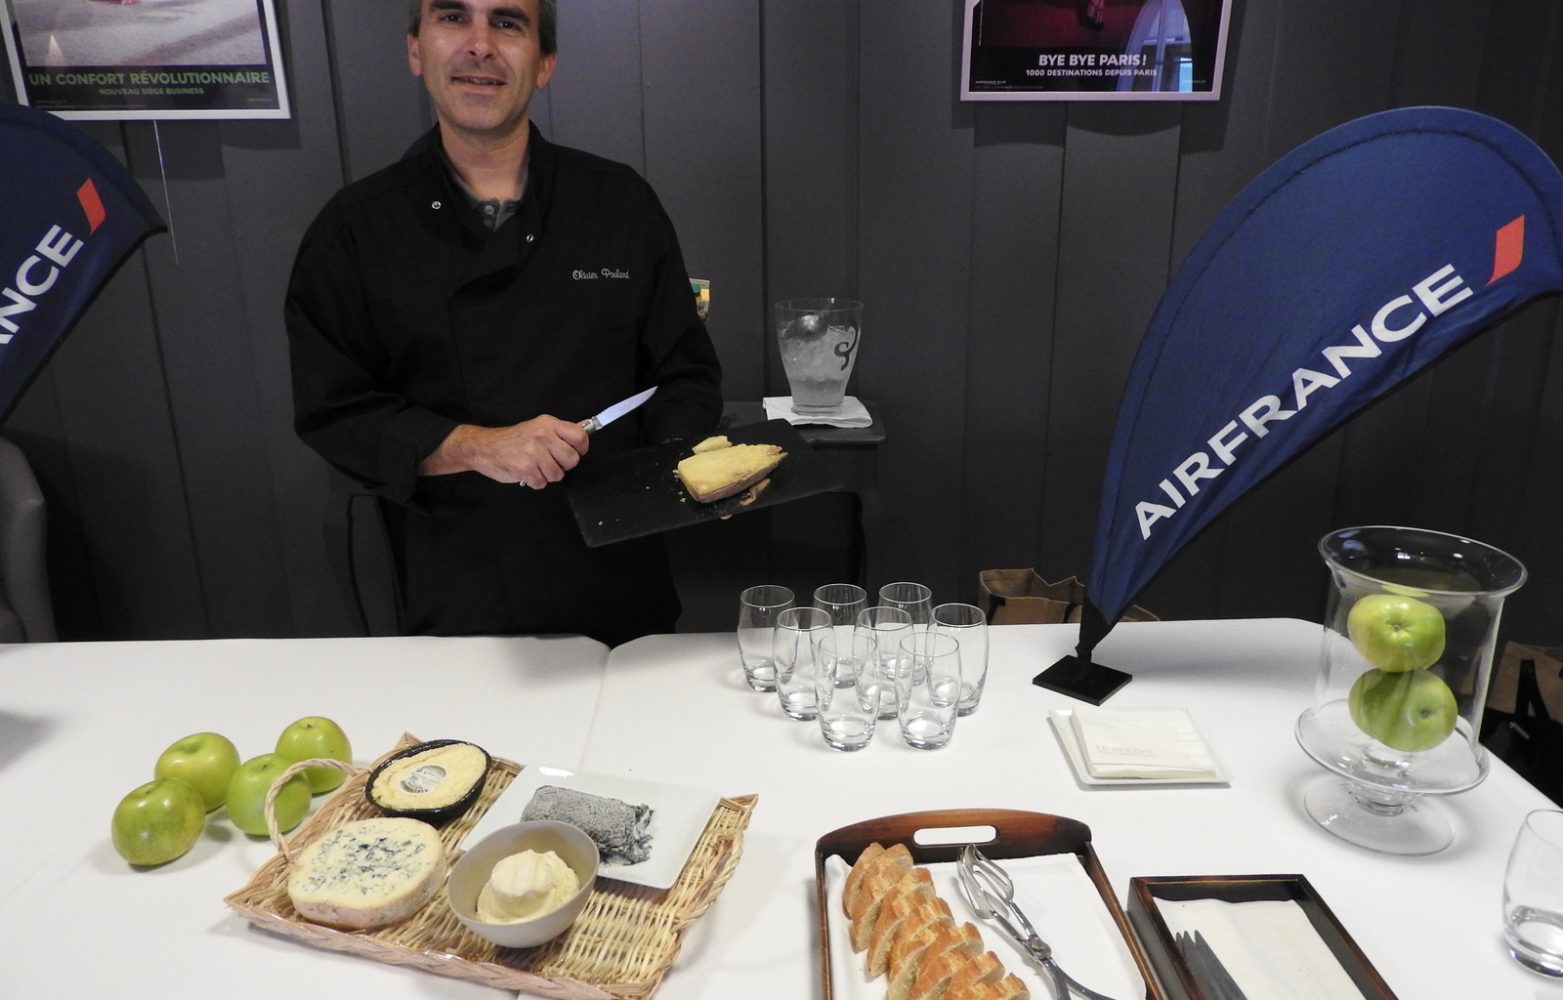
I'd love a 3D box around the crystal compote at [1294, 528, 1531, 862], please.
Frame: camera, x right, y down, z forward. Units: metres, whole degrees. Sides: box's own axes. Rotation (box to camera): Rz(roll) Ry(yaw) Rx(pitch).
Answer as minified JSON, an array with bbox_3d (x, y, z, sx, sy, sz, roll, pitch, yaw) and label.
[{"bbox_3d":[0.586,0.183,1.029,0.169,0.268,0.169,-1,17,0],"label":"crystal compote"}]

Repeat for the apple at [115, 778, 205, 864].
[{"bbox_3d":[-0.583,0.302,1.018,0.079,0.075,0.079,-1,17,0],"label":"apple"}]

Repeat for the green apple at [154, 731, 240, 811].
[{"bbox_3d":[-0.577,0.268,1.070,0.083,0.075,0.083,-1,17,0],"label":"green apple"}]

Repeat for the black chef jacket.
[{"bbox_3d":[-0.394,-0.129,1.539,0.590,0.750,0.380,-4,17,-10],"label":"black chef jacket"}]

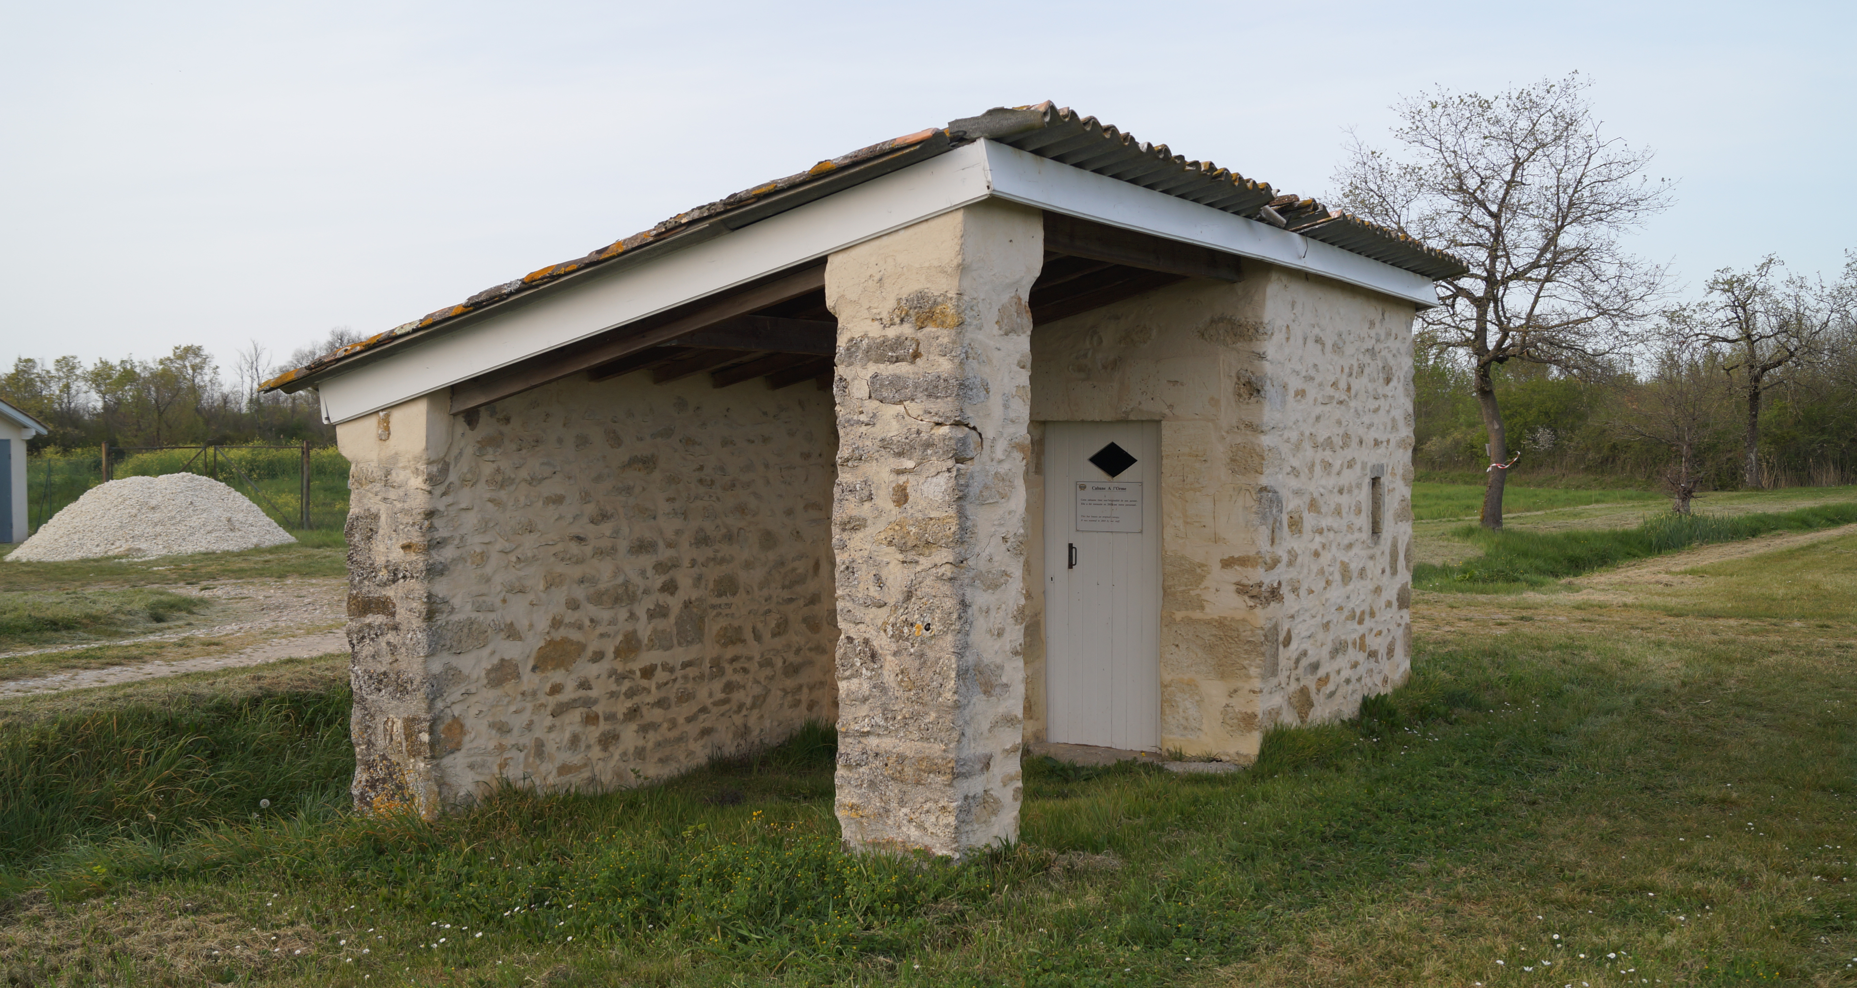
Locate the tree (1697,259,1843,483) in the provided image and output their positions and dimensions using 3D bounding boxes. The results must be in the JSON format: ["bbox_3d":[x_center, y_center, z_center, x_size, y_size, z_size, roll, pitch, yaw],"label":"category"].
[{"bbox_3d":[26.150,-3.776,52.858,4.701,7.150,4.466,1,3,26],"label":"tree"}]

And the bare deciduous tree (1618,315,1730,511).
[{"bbox_3d":[16.626,-1.740,37.914,2.431,4.359,2.309,1,2,24],"label":"bare deciduous tree"}]

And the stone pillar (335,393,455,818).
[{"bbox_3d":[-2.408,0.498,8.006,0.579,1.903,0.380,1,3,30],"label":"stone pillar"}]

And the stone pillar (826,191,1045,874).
[{"bbox_3d":[0.016,0.131,6.732,0.563,2.433,0.600,1,3,30],"label":"stone pillar"}]

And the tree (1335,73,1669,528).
[{"bbox_3d":[11.131,-3.699,32.827,6.473,8.727,6.150,1,2,19],"label":"tree"}]

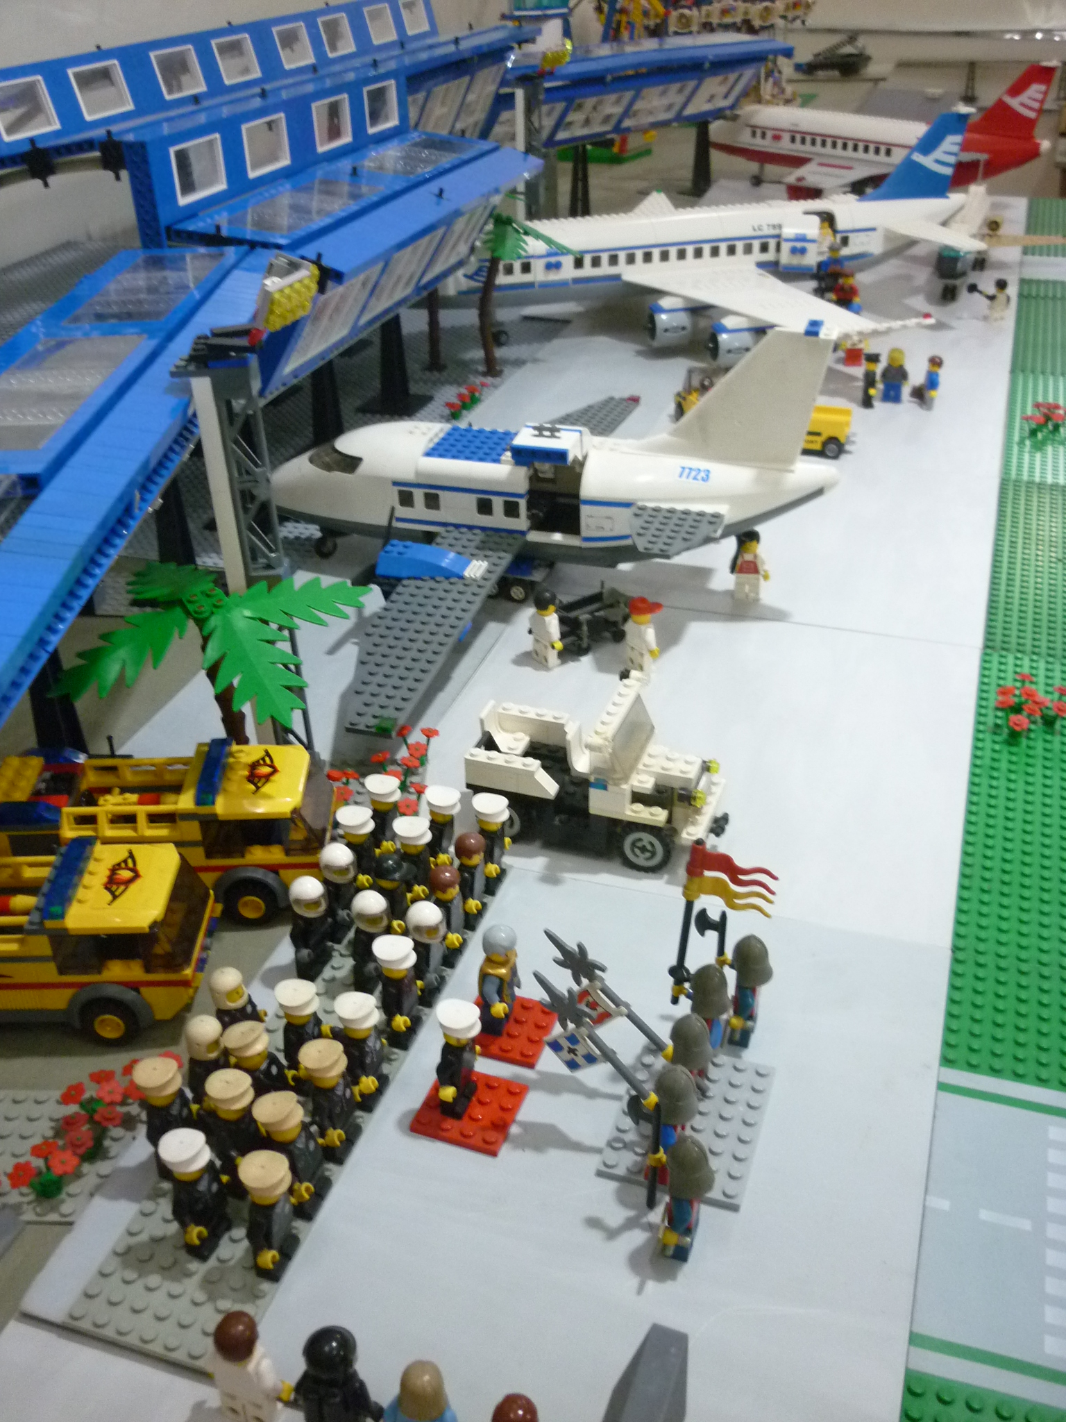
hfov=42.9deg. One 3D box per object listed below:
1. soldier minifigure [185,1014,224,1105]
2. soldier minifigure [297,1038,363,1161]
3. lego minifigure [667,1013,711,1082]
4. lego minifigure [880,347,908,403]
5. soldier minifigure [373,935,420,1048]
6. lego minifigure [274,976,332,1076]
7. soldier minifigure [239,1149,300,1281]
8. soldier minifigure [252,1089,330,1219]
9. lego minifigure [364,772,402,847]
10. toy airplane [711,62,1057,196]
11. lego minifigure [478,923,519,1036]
[{"bbox_3d":[-0.109,0.121,0.465,0.016,0.042,0.024,10,33,16],"label":"soldier minifigure"},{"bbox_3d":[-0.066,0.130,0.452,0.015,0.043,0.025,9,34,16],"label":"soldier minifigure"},{"bbox_3d":[0.052,0.121,0.461,0.019,0.044,0.025,10,33,16],"label":"lego minifigure"},{"bbox_3d":[0.289,-0.269,1.083,0.024,0.043,0.013,9,33,17],"label":"lego minifigure"},{"bbox_3d":[-0.048,0.103,0.492,0.018,0.043,0.025,10,33,15],"label":"soldier minifigure"},{"bbox_3d":[-0.079,0.115,0.472,0.018,0.043,0.025,10,33,15],"label":"lego minifigure"},{"bbox_3d":[-0.079,0.152,0.412,0.016,0.043,0.024,10,33,16],"label":"soldier minifigure"},{"bbox_3d":[-0.075,0.140,0.432,0.018,0.043,0.024,10,33,16],"label":"soldier minifigure"},{"bbox_3d":[-0.062,0.047,0.581,0.015,0.043,0.025,9,33,17],"label":"lego minifigure"},{"bbox_3d":[0.425,-0.739,1.727,0.435,0.184,0.500,-27,41,-37],"label":"toy airplane"},{"bbox_3d":[-0.013,0.097,0.496,0.015,0.042,0.025,9,33,17],"label":"lego minifigure"}]

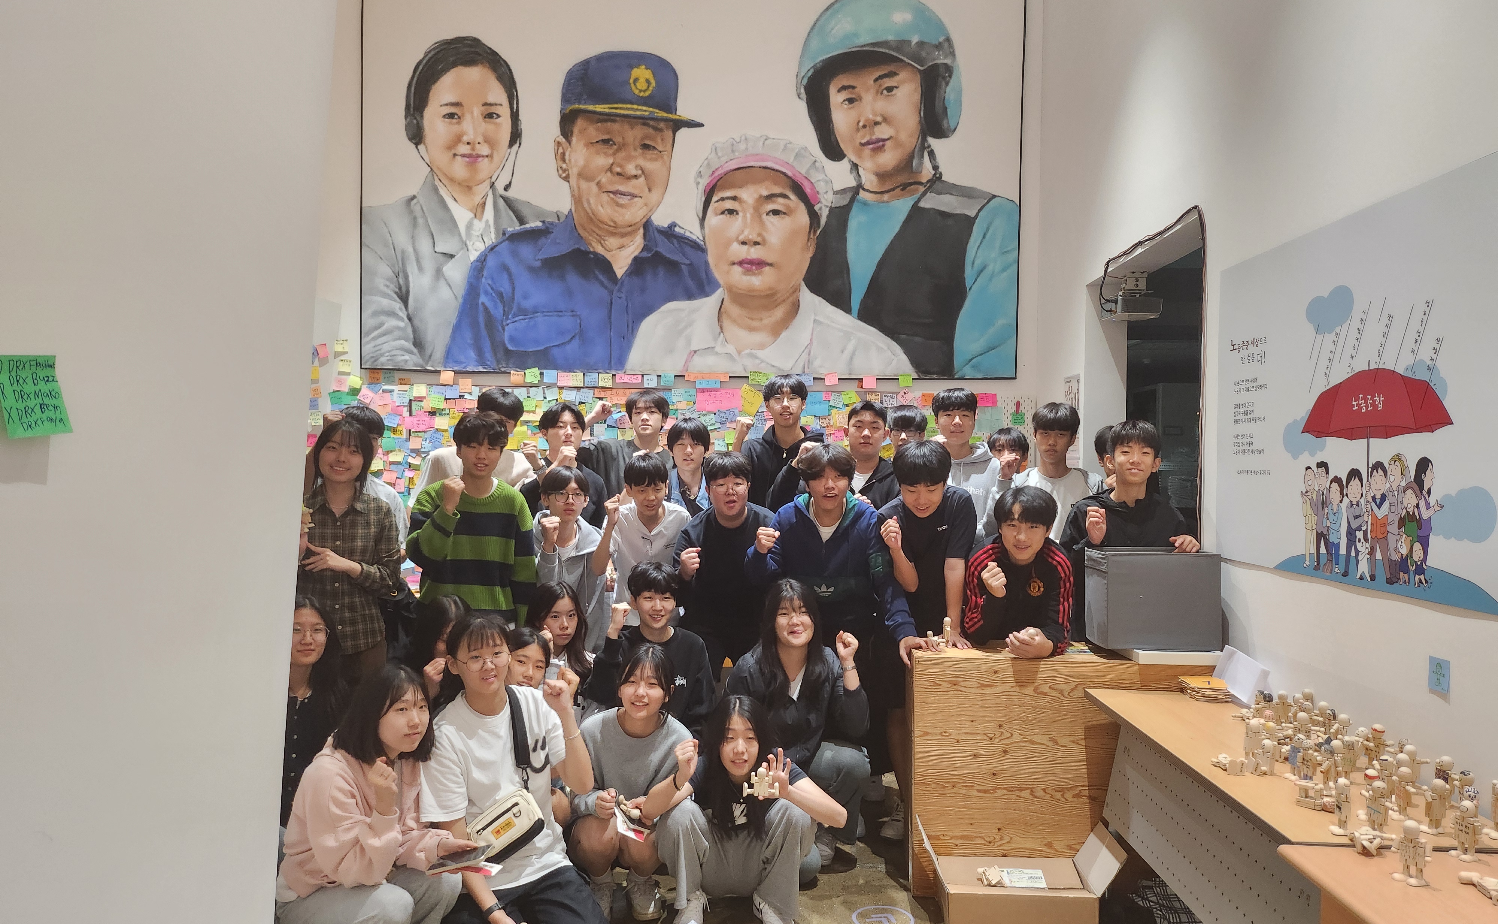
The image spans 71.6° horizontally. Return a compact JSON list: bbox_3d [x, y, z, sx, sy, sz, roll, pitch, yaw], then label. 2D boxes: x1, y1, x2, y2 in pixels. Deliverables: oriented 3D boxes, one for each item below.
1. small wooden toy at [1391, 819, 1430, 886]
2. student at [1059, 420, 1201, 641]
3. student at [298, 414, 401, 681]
[{"bbox_3d":[1.210,0.712,1.900,0.045,0.112,0.075,1,0,-9],"label":"small wooden toy"},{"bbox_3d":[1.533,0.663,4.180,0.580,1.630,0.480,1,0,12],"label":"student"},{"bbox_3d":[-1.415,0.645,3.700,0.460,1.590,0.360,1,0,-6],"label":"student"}]

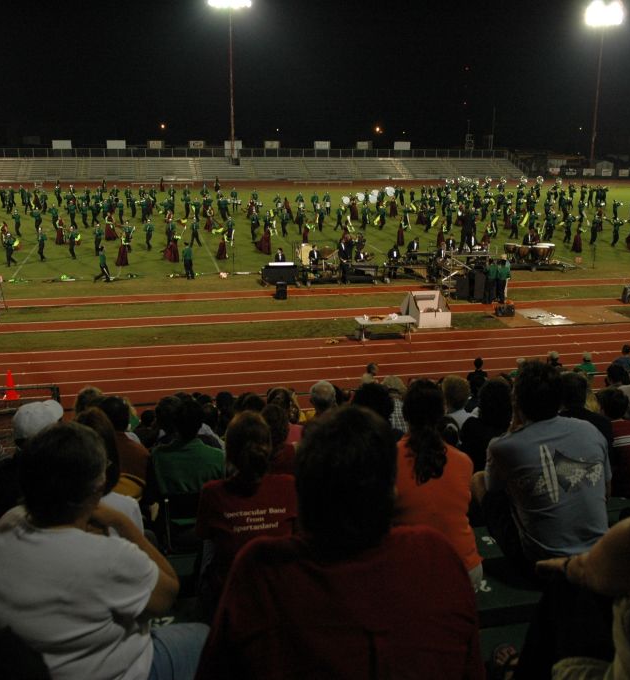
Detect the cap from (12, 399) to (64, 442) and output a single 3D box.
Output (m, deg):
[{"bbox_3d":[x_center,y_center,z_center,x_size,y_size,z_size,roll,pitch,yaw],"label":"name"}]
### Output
[{"bbox_3d":[-1.299,0.376,3.360,0.180,0.150,0.260,3,17,8],"label":"cap"}]

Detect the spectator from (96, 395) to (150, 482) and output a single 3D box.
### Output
[{"bbox_3d":[-1.353,0.902,5.044,0.500,1.200,0.720,-3,17,-11],"label":"spectator"}]

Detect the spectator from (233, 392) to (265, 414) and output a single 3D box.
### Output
[{"bbox_3d":[-0.582,0.966,6.364,0.480,1.220,0.760,-3,17,-11],"label":"spectator"}]

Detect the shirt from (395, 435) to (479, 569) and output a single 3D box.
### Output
[{"bbox_3d":[0.512,0.718,3.120,0.480,0.640,0.320,-2,17,-9],"label":"shirt"}]

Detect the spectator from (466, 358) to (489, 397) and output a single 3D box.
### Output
[{"bbox_3d":[3.030,1.069,13.550,0.450,1.600,0.340,-3,17,-11],"label":"spectator"}]

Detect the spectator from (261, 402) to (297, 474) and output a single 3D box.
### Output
[{"bbox_3d":[-0.327,0.950,5.064,0.460,1.220,0.760,-3,17,-11],"label":"spectator"}]

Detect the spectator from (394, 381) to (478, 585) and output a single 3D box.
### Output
[{"bbox_3d":[0.453,0.722,3.356,0.480,1.220,0.750,-2,17,-9],"label":"spectator"}]

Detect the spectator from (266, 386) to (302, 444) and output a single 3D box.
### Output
[{"bbox_3d":[-0.329,0.891,5.864,0.470,1.220,0.760,-3,17,-11],"label":"spectator"}]

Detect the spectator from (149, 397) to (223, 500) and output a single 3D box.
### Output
[{"bbox_3d":[-0.759,0.843,4.217,0.500,1.240,0.780,-3,17,-11],"label":"spectator"}]

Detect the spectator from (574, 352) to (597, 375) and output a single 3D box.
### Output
[{"bbox_3d":[5.422,1.039,14.441,0.480,1.650,0.380,-3,17,-11],"label":"spectator"}]

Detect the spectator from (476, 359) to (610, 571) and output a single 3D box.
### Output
[{"bbox_3d":[1.018,0.661,3.571,0.560,1.240,0.850,-4,17,-16],"label":"spectator"}]

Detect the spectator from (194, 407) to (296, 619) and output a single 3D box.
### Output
[{"bbox_3d":[-0.336,0.839,3.464,0.500,1.220,0.780,-3,17,-11],"label":"spectator"}]

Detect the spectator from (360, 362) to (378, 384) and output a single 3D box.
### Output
[{"bbox_3d":[1.031,1.170,13.145,0.450,1.600,0.360,16,23,41],"label":"spectator"}]

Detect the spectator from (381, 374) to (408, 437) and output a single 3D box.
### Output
[{"bbox_3d":[0.611,0.826,6.167,0.500,1.240,0.780,-3,17,-11],"label":"spectator"}]

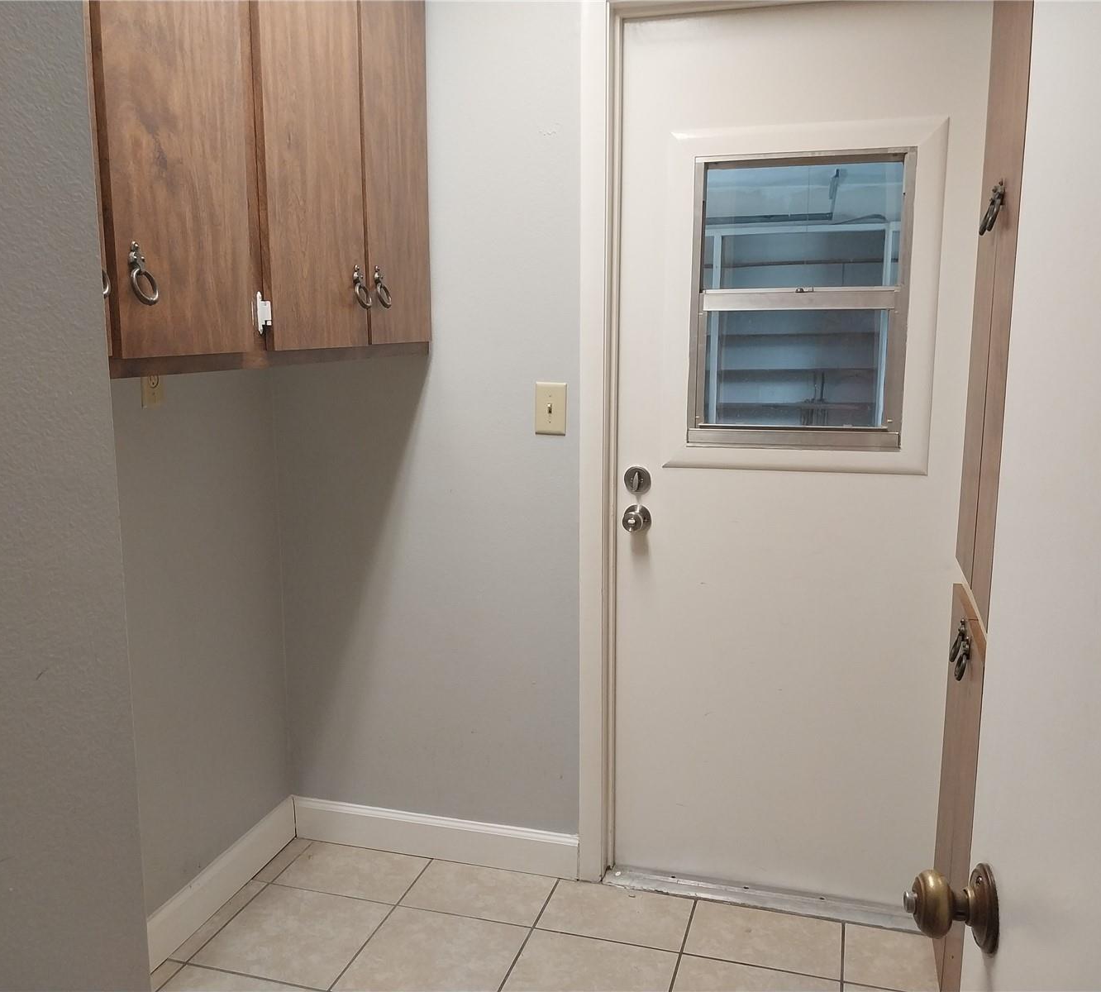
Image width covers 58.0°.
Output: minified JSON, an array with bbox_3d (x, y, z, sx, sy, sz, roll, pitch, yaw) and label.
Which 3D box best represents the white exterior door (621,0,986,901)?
[{"bbox_3d":[0.543,-0.052,2.232,0.800,1.987,0.044,2,9,15],"label":"white exterior door"}]

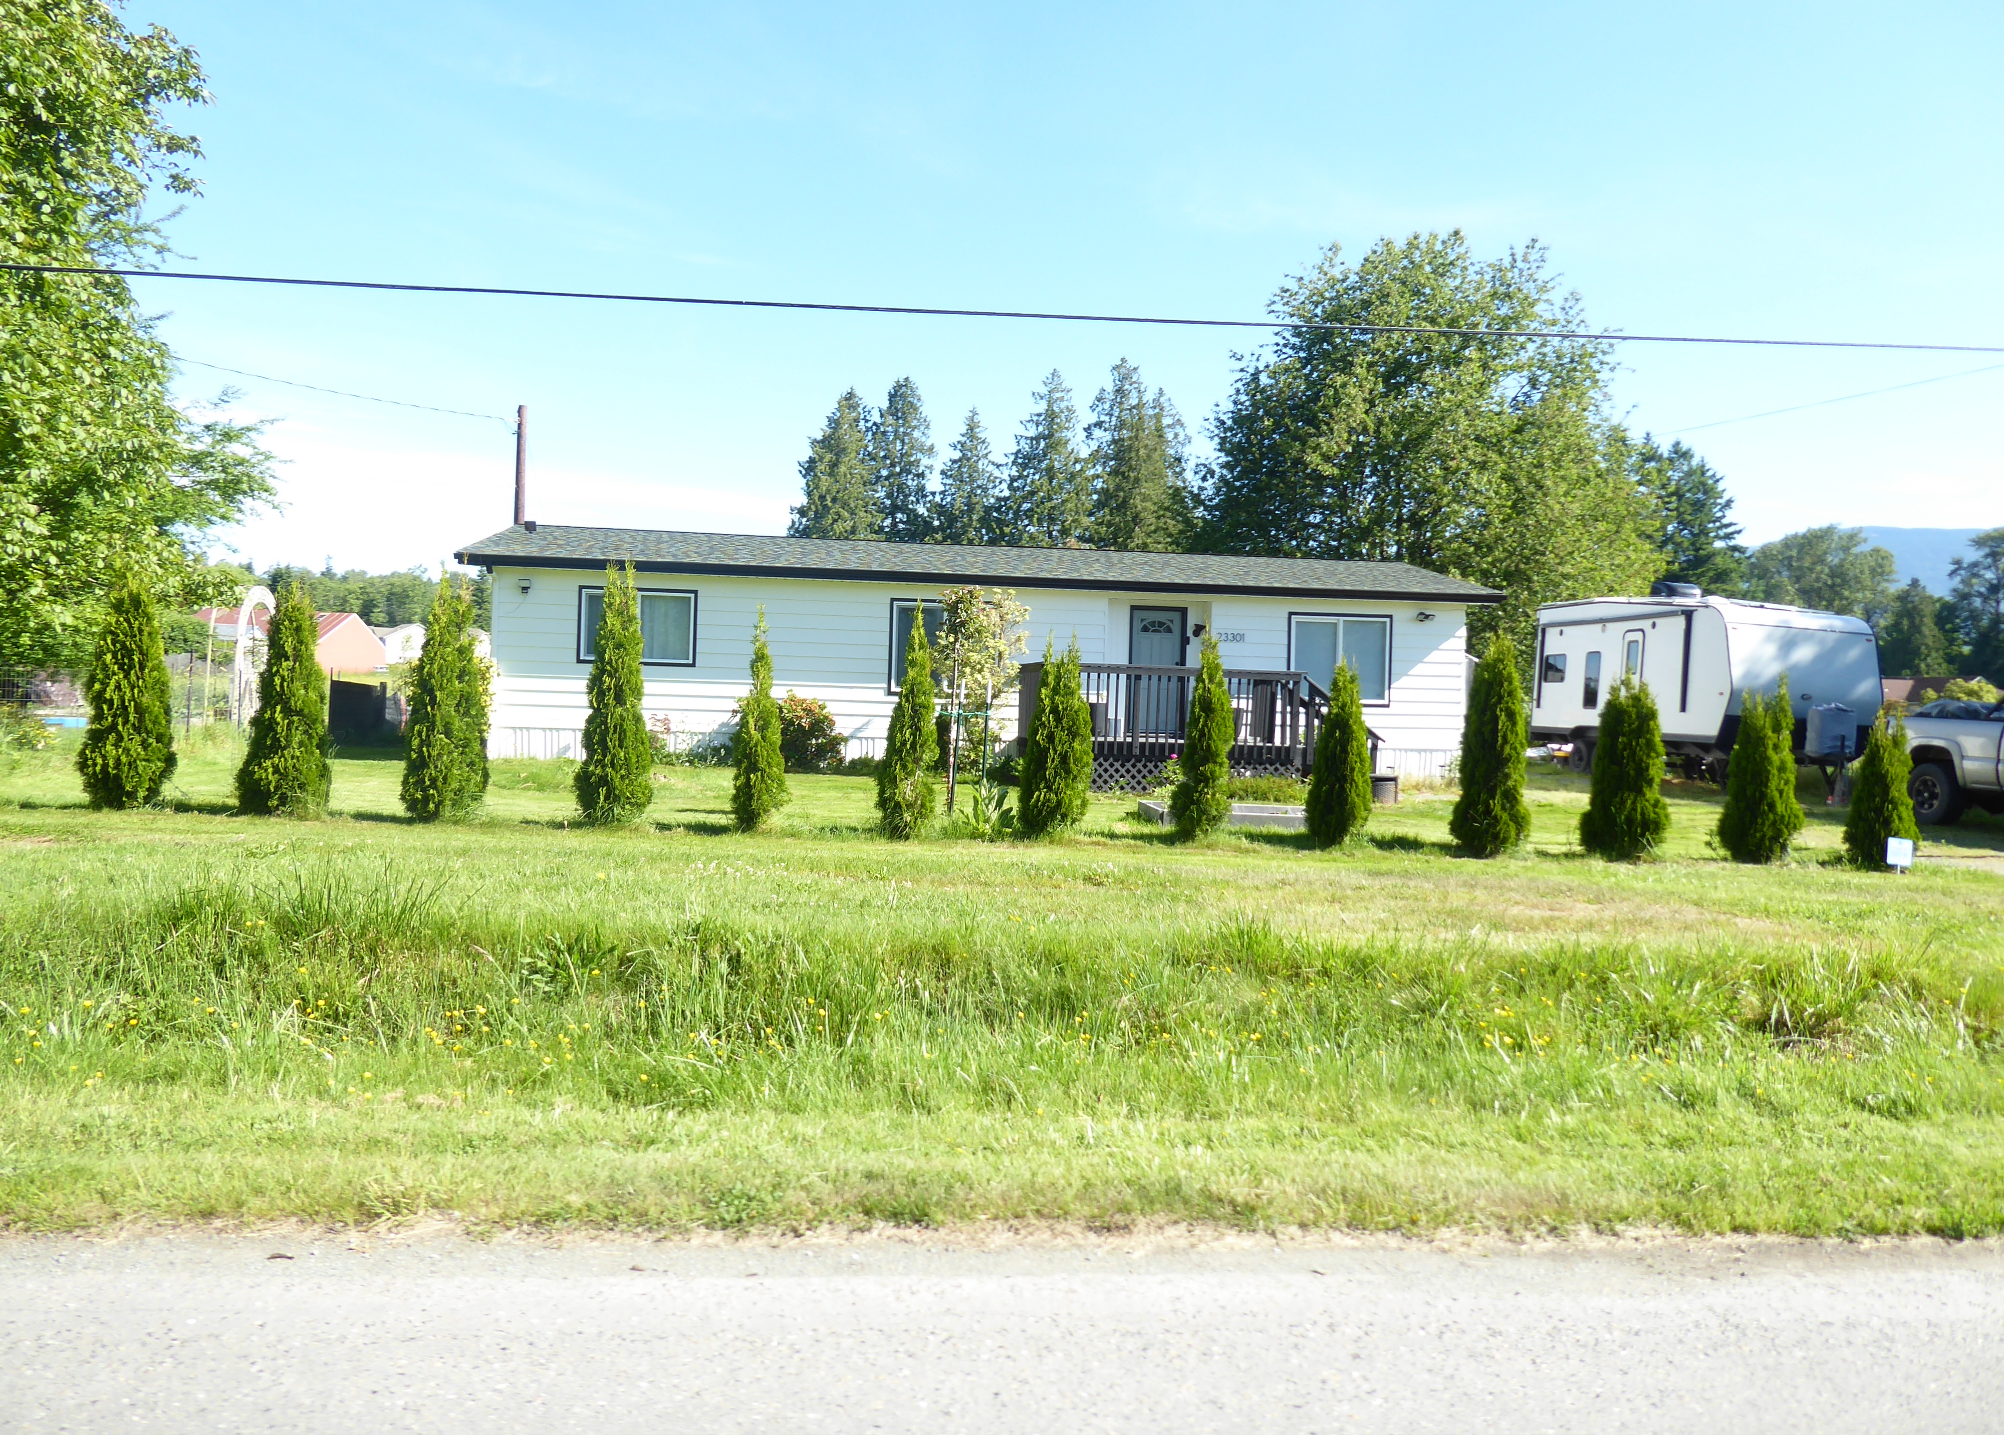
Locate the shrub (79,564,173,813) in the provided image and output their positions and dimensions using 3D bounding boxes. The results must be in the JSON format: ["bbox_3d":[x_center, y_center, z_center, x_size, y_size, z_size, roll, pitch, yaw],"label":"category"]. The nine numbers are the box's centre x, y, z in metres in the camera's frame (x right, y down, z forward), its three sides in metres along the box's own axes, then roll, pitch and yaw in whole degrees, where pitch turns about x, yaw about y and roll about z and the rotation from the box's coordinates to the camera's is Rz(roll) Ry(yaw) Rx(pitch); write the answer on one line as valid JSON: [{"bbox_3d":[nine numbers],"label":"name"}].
[{"bbox_3d":[-8.905,-0.294,14.700,1.002,2.417,1.002,2,1,0],"label":"shrub"}]

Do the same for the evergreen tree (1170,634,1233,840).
[{"bbox_3d":[2.110,0.207,15.300,0.662,2.185,0.662,2,1,0],"label":"evergreen tree"}]

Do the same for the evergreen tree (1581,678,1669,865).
[{"bbox_3d":[6.579,0.538,15.300,0.960,1.953,0.960,2,1,0],"label":"evergreen tree"}]

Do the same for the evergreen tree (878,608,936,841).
[{"bbox_3d":[-0.866,0.071,13.123,0.554,2.030,0.554,2,1,-7],"label":"evergreen tree"}]

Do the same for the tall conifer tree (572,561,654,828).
[{"bbox_3d":[-4.019,-0.243,14.950,0.809,2.701,0.809,2,1,0],"label":"tall conifer tree"}]

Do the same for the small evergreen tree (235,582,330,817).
[{"bbox_3d":[-6.429,-0.161,12.934,0.840,2.099,0.840,2,1,-7],"label":"small evergreen tree"}]

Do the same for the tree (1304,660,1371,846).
[{"bbox_3d":[3.554,0.374,15.350,0.714,1.959,0.714,2,1,0],"label":"tree"}]

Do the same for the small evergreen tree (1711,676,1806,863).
[{"bbox_3d":[7.082,0.505,13.540,0.820,1.699,0.820,2,1,-7],"label":"small evergreen tree"}]

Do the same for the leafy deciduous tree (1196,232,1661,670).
[{"bbox_3d":[11.800,-6.211,40.000,12.600,14.300,11.800,2,1,0],"label":"leafy deciduous tree"}]

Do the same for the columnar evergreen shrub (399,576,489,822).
[{"bbox_3d":[-5.009,-0.169,13.006,0.802,2.209,0.802,2,1,-7],"label":"columnar evergreen shrub"}]

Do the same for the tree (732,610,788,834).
[{"bbox_3d":[-2.215,0.014,13.209,0.529,2.015,0.529,2,1,-7],"label":"tree"}]

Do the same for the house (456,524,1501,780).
[{"bbox_3d":[-0.480,-1.188,25.193,15.520,3.769,7.969,2,1,-7],"label":"house"}]

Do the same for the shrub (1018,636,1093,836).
[{"bbox_3d":[0.500,0.181,13.389,0.695,1.854,0.695,2,1,-7],"label":"shrub"}]

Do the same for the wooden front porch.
[{"bbox_3d":[2.950,0.164,22.550,5.100,1.860,2.250,2,1,-9],"label":"wooden front porch"}]

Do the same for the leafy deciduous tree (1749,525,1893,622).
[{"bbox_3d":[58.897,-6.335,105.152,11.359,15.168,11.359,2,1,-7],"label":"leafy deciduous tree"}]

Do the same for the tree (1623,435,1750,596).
[{"bbox_3d":[32.000,-6.165,68.000,6.000,14.200,6.000,2,1,0],"label":"tree"}]

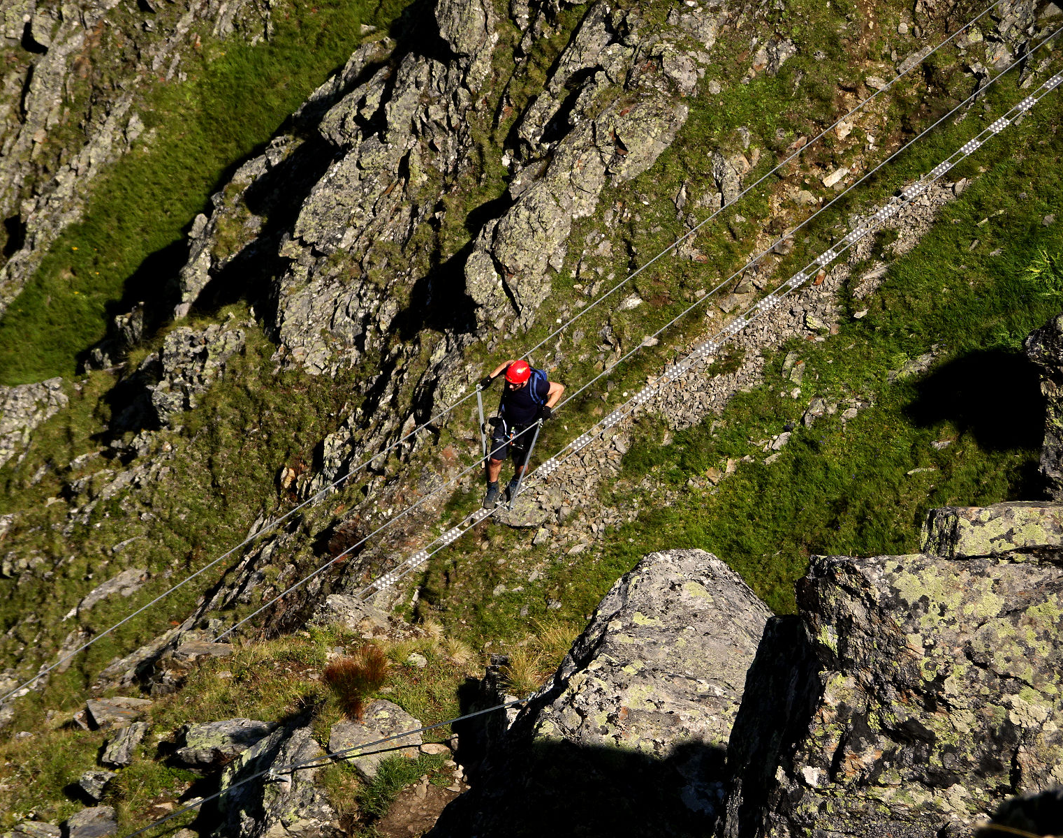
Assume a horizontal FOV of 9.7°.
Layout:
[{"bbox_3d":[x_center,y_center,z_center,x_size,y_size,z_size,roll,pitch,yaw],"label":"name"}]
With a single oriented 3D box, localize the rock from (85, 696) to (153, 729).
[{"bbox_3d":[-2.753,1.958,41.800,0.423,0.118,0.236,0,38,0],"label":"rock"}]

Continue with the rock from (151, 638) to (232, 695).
[{"bbox_3d":[-2.329,1.702,43.000,0.547,0.229,0.318,-3,38,-4],"label":"rock"}]

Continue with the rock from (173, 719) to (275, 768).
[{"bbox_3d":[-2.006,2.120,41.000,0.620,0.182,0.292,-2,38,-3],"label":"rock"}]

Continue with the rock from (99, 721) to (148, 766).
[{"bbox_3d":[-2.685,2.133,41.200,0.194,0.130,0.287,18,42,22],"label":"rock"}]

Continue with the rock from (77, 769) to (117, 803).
[{"bbox_3d":[-2.811,2.374,40.500,0.230,0.153,0.191,0,38,0],"label":"rock"}]

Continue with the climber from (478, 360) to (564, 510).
[{"bbox_3d":[-0.148,0.139,60.500,0.800,1.680,0.600,28,46,31],"label":"climber"}]

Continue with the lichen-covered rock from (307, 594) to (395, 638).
[{"bbox_3d":[-1.262,1.386,44.000,0.586,0.195,0.293,0,38,0],"label":"lichen-covered rock"}]

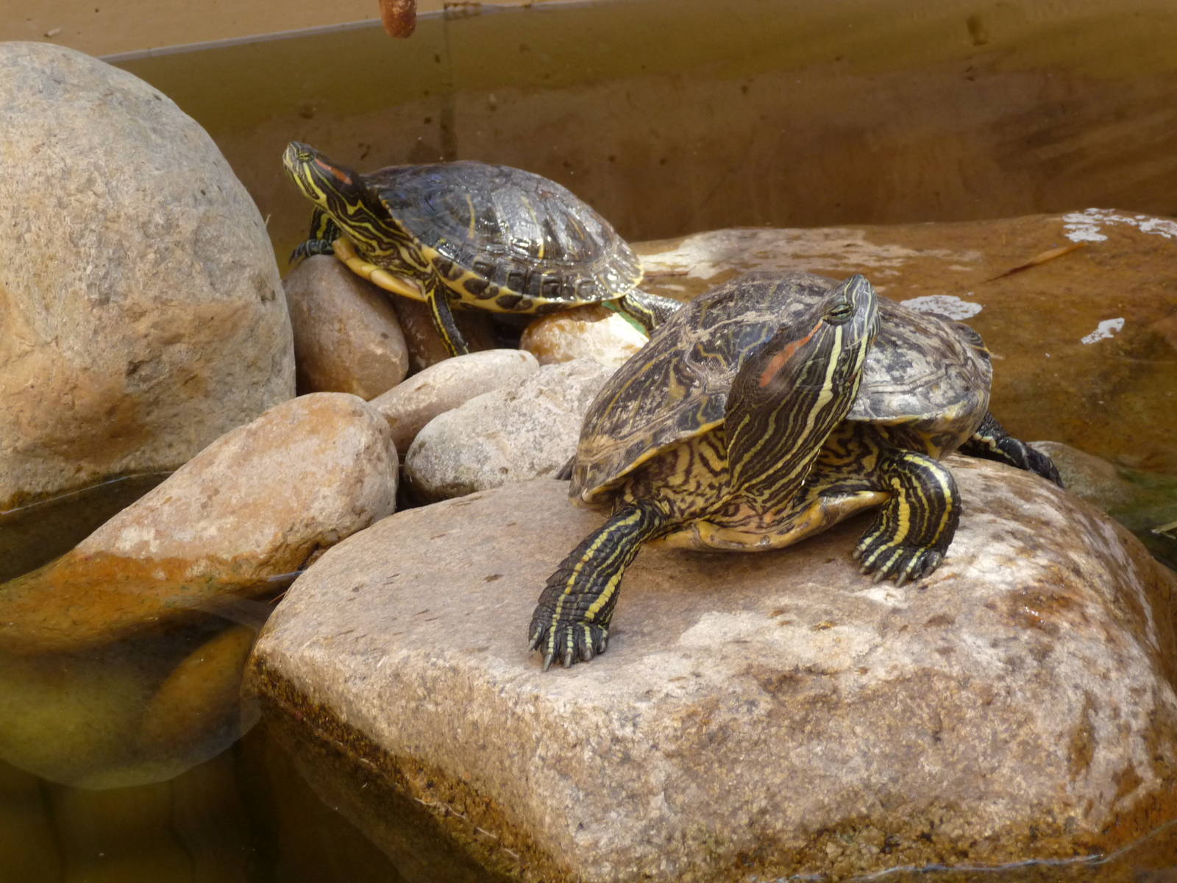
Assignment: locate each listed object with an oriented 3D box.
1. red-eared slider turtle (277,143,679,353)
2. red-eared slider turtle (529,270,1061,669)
[{"bbox_3d":[-0.059,-0.104,1.552,0.225,0.098,0.130,4,28,-32],"label":"red-eared slider turtle"},{"bbox_3d":[0.092,-0.011,1.336,0.205,0.160,0.275,-2,13,14],"label":"red-eared slider turtle"}]

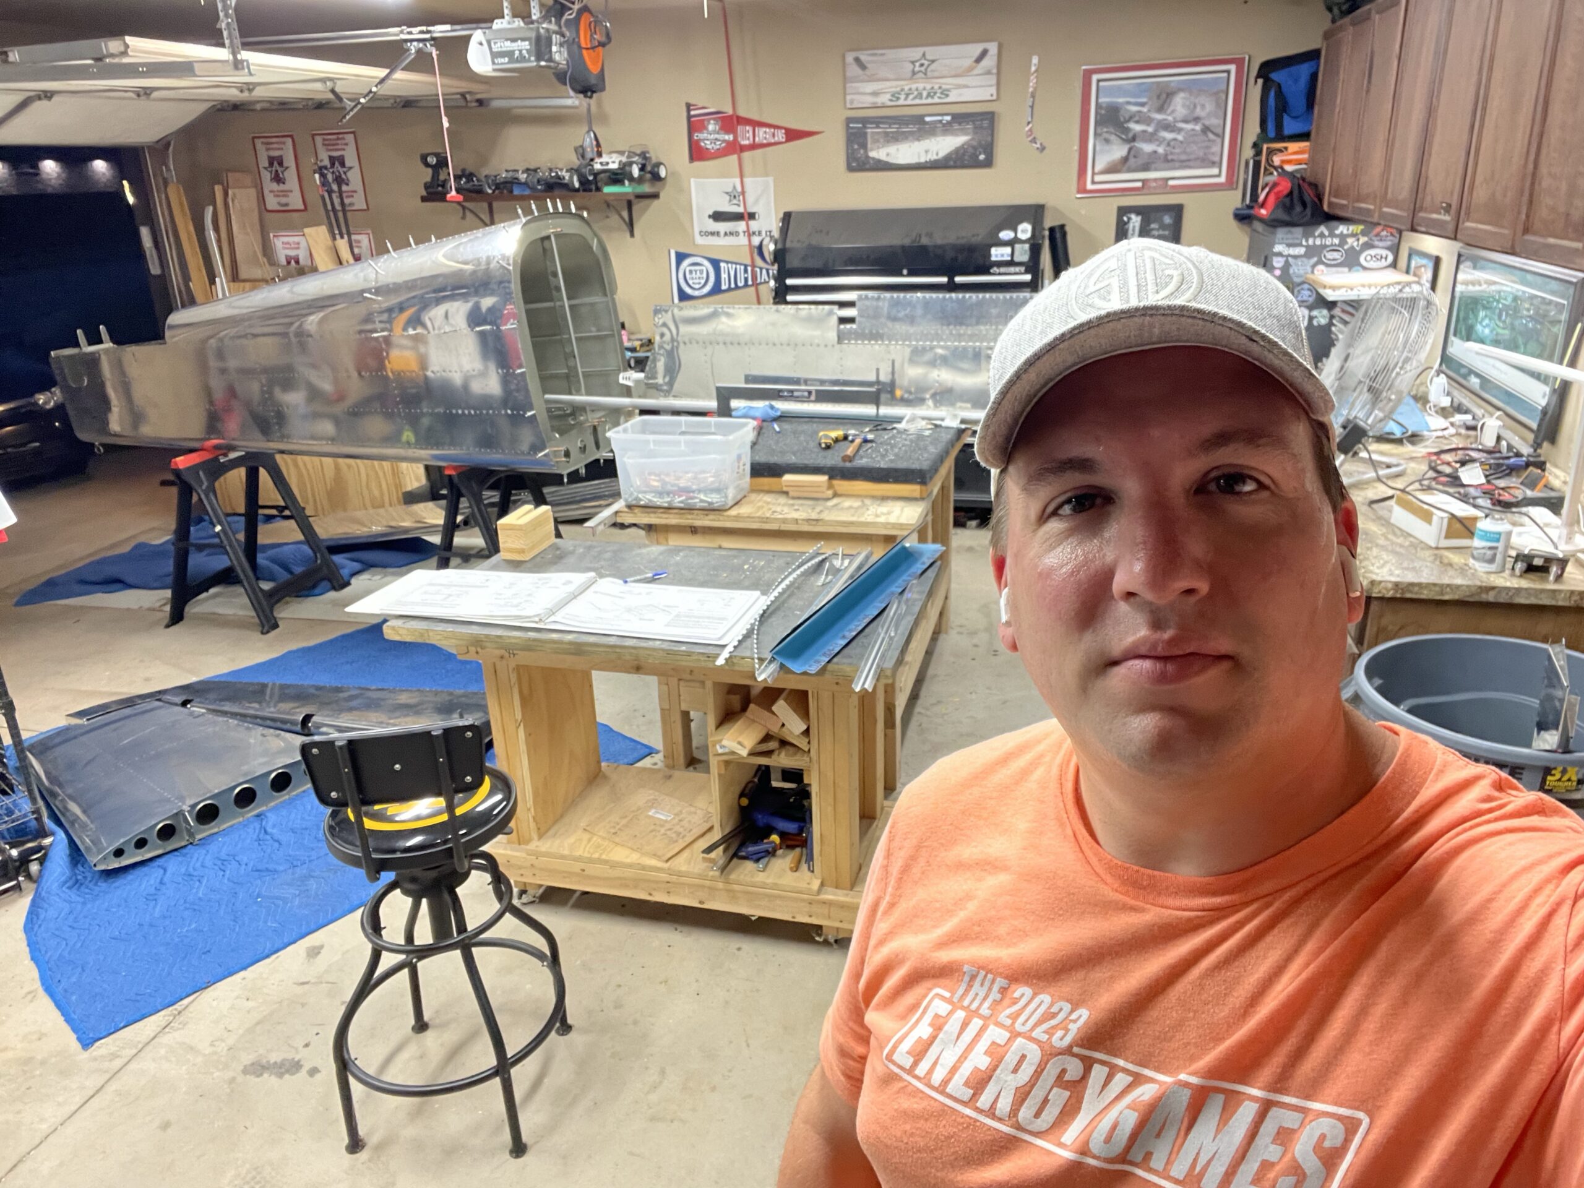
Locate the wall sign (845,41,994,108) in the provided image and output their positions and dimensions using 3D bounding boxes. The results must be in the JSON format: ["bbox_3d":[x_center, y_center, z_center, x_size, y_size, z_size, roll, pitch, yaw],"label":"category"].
[{"bbox_3d":[0.658,-2.651,5.388,0.771,0.263,0.030,2,23,12],"label":"wall sign"}]

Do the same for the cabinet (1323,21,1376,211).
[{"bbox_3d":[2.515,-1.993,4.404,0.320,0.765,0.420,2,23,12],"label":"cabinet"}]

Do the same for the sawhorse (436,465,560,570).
[{"bbox_3d":[-1.237,-0.239,4.455,0.550,0.770,0.620,4,23,15],"label":"sawhorse"}]

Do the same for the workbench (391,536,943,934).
[{"bbox_3d":[-0.276,0.384,2.733,1.212,0.844,0.610,4,23,16],"label":"workbench"}]

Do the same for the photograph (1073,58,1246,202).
[{"bbox_3d":[1.839,-2.328,5.263,0.778,0.606,0.030,2,23,12],"label":"photograph"}]

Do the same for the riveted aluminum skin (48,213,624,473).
[{"bbox_3d":[-2.167,-1.100,4.547,2.810,0.955,0.730,4,23,17],"label":"riveted aluminum skin"}]

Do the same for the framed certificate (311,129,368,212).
[{"bbox_3d":[-2.659,-2.487,6.197,0.280,0.435,0.020,2,23,12],"label":"framed certificate"}]

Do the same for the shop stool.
[{"bbox_3d":[-0.707,0.607,2.066,0.420,0.970,0.430,-5,22,-6],"label":"shop stool"}]

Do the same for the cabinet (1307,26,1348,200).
[{"bbox_3d":[2.504,-2.080,4.599,0.320,0.729,0.480,3,23,13],"label":"cabinet"}]

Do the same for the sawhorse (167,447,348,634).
[{"bbox_3d":[-2.600,-0.312,4.971,0.570,0.795,0.650,2,23,12],"label":"sawhorse"}]

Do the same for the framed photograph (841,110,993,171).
[{"bbox_3d":[0.665,-2.361,5.508,0.762,0.262,0.030,2,23,12],"label":"framed photograph"}]

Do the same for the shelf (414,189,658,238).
[{"bbox_3d":[-1.428,-2.162,6.029,1.300,0.250,0.300,3,23,13],"label":"shelf"}]

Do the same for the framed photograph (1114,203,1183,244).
[{"bbox_3d":[1.846,-1.876,5.443,0.320,0.250,0.025,3,23,13],"label":"framed photograph"}]

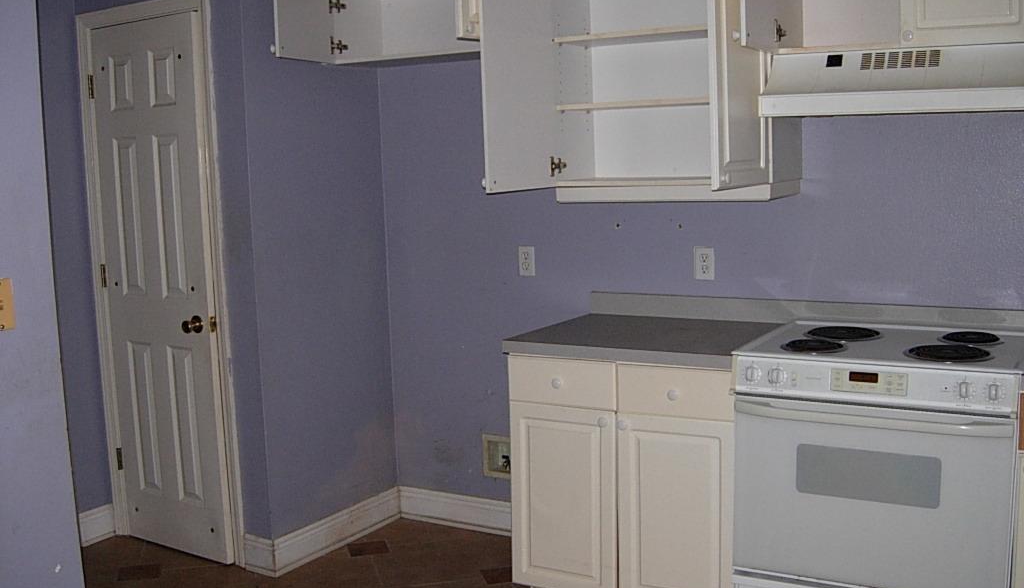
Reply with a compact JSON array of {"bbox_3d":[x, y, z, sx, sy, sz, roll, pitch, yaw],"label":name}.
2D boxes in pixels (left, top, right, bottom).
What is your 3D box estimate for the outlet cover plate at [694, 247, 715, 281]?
[{"bbox_3d":[0.680,-0.106,3.752,0.071,0.115,0.007,2,8,30],"label":"outlet cover plate"}]

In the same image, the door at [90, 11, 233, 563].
[{"bbox_3d":[-1.344,-0.004,4.089,0.627,2.035,0.037,3,8,36],"label":"door"}]

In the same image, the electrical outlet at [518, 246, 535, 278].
[{"bbox_3d":[0.060,-0.125,4.117,0.071,0.115,0.007,2,8,30],"label":"electrical outlet"}]

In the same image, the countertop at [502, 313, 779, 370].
[{"bbox_3d":[0.469,0.146,3.529,0.762,0.042,0.662,2,8,30],"label":"countertop"}]

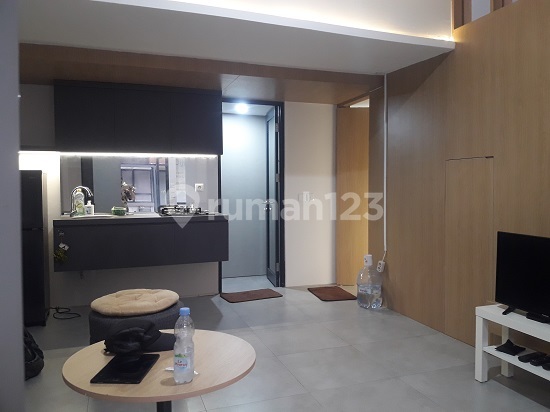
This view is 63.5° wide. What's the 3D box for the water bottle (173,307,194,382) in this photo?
[{"bbox_3d":[-0.284,0.428,1.379,0.063,0.224,0.063,-1,2,-12],"label":"water bottle"}]

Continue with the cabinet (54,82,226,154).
[{"bbox_3d":[-1.353,-0.860,4.557,1.590,0.664,0.320,-1,2,-18],"label":"cabinet"}]

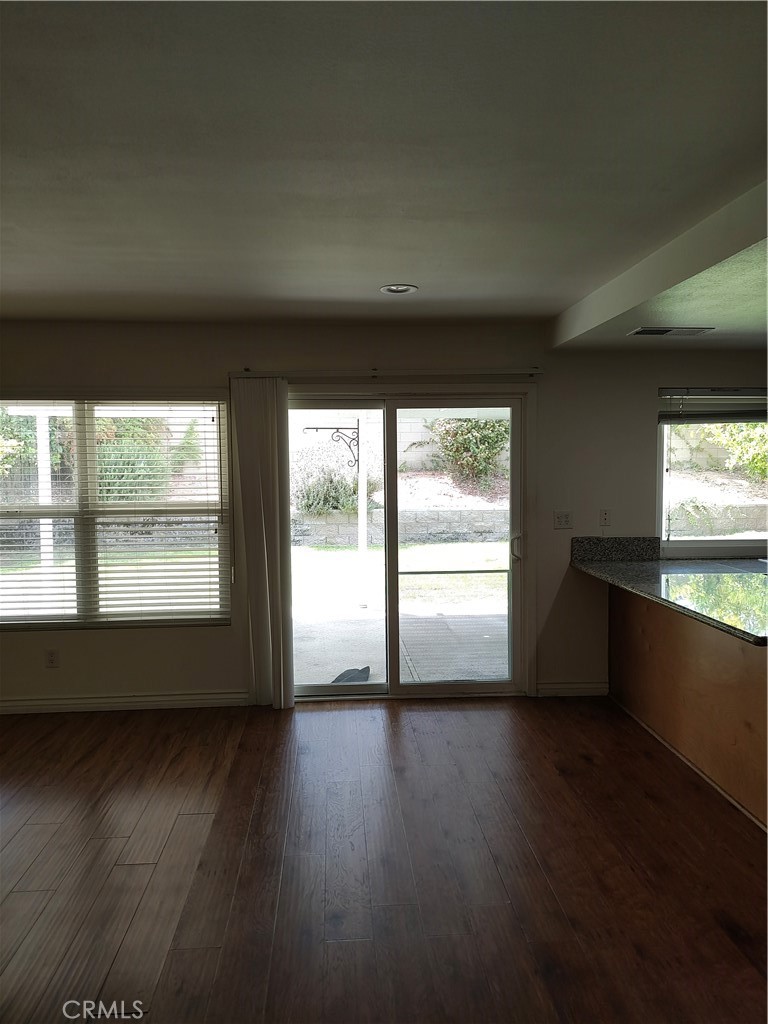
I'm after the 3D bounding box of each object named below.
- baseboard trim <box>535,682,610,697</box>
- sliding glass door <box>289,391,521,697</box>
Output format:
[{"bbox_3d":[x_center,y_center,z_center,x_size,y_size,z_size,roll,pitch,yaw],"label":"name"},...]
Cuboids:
[{"bbox_3d":[1.268,1.192,4.974,0.486,0.096,0.016,-1,4,-4],"label":"baseboard trim"},{"bbox_3d":[0.061,0.248,4.880,1.752,1.976,0.100,-1,4,-4],"label":"sliding glass door"}]

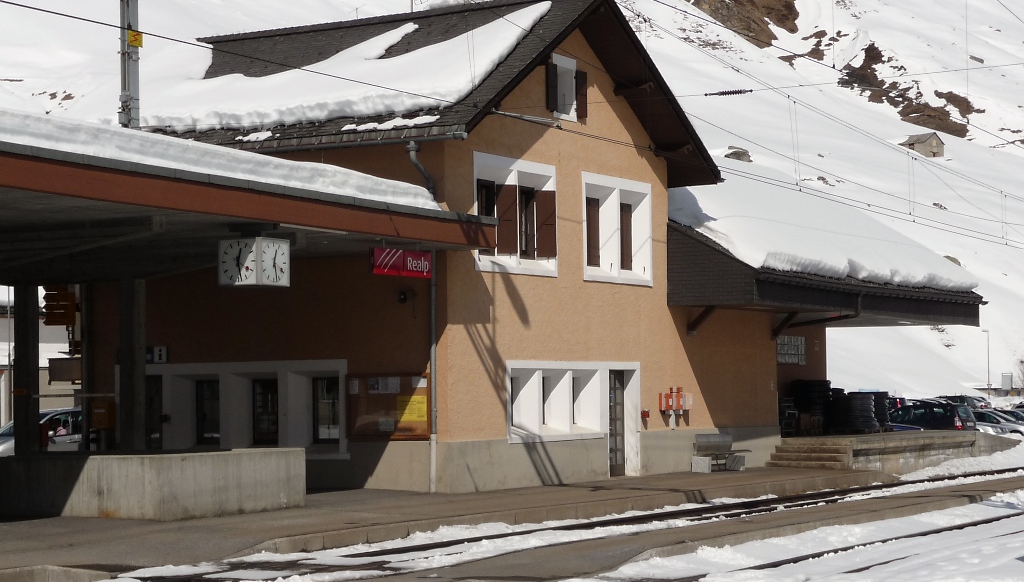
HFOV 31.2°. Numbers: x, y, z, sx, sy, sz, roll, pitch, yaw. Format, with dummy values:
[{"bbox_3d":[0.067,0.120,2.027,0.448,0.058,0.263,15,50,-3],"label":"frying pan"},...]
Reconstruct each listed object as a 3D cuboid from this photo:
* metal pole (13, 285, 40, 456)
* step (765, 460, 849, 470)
[{"bbox_3d":[-7.655,1.508,28.923,0.300,3.211,0.220,-2,-4,32],"label":"metal pole"},{"bbox_3d":[6.383,3.807,39.971,1.720,0.151,0.310,-2,-3,32],"label":"step"}]

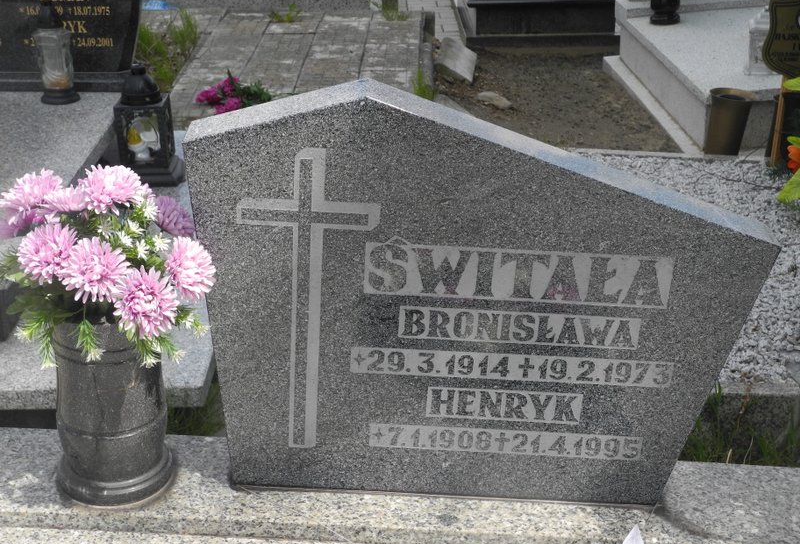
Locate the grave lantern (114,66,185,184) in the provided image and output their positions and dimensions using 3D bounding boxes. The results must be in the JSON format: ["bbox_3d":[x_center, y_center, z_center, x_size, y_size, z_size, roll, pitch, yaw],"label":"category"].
[{"bbox_3d":[-0.758,-0.446,3.781,0.180,0.337,0.180,1,24,0],"label":"grave lantern"}]

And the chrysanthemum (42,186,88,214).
[{"bbox_3d":[-0.457,-0.098,1.747,0.078,0.048,0.078,-8,6,-17],"label":"chrysanthemum"}]

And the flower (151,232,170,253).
[{"bbox_3d":[-0.320,-0.039,1.696,0.027,0.018,0.027,-9,59,-19],"label":"flower"}]

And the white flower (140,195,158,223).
[{"bbox_3d":[-0.380,-0.095,1.930,0.025,0.036,0.020,-15,13,-32],"label":"white flower"}]

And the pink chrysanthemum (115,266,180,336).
[{"bbox_3d":[-0.371,0.045,1.860,0.095,0.100,0.065,-4,15,-11],"label":"pink chrysanthemum"}]

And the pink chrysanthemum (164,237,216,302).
[{"bbox_3d":[-0.277,-0.005,1.673,0.084,0.084,0.055,-24,-2,-43],"label":"pink chrysanthemum"}]

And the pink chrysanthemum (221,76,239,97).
[{"bbox_3d":[-0.711,-0.773,5.300,0.070,0.060,0.075,16,69,30],"label":"pink chrysanthemum"}]

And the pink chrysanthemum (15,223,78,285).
[{"bbox_3d":[-0.455,-0.024,1.637,0.081,0.055,0.081,15,67,30],"label":"pink chrysanthemum"}]

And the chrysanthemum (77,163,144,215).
[{"bbox_3d":[-0.383,-0.110,1.687,0.088,0.055,0.088,20,30,25],"label":"chrysanthemum"}]

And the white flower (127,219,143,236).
[{"bbox_3d":[-0.403,-0.068,1.930,0.026,0.027,0.017,-9,9,-22],"label":"white flower"}]

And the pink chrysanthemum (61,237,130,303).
[{"bbox_3d":[-0.450,-0.004,1.880,0.100,0.095,0.065,-5,11,-13],"label":"pink chrysanthemum"}]

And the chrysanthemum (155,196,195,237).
[{"bbox_3d":[-0.356,-0.086,2.000,0.050,0.075,0.075,-35,35,-13],"label":"chrysanthemum"}]

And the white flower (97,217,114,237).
[{"bbox_3d":[-0.391,-0.060,1.687,0.026,0.018,0.026,0,41,0],"label":"white flower"}]

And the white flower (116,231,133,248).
[{"bbox_3d":[-0.416,-0.049,1.920,0.026,0.027,0.017,-9,9,-22],"label":"white flower"}]

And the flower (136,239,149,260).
[{"bbox_3d":[-0.342,-0.030,1.689,0.025,0.018,0.025,-2,60,-5],"label":"flower"}]

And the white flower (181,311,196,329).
[{"bbox_3d":[-0.284,0.064,1.708,0.024,0.024,0.018,-17,-3,-34],"label":"white flower"}]

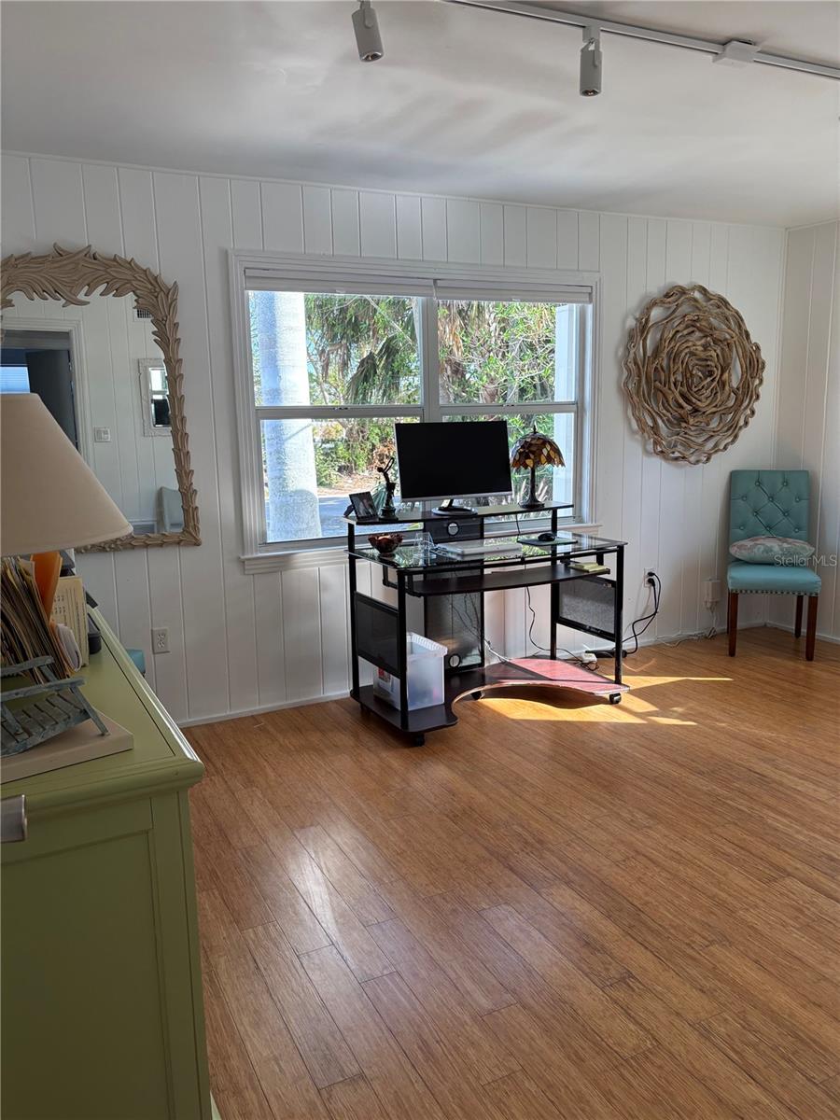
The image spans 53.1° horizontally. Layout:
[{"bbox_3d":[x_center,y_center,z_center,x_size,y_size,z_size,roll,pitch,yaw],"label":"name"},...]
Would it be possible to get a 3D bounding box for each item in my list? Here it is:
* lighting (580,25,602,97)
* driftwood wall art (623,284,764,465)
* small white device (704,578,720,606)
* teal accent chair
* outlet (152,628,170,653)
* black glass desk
[{"bbox_3d":[0.451,-1.328,2.230,0.058,0.170,0.060,-1,10,0],"label":"lighting"},{"bbox_3d":[1.580,-1.051,4.812,1.000,1.000,0.120,-6,11,-25],"label":"driftwood wall art"},{"bbox_3d":[1.784,0.195,5.124,0.080,0.145,0.060,-6,11,-25],"label":"small white device"},{"bbox_3d":[2.030,0.014,4.862,0.470,1.015,0.580,2,10,16],"label":"teal accent chair"},{"bbox_3d":[-1.160,0.363,3.776,0.071,0.115,0.015,-6,11,-25],"label":"outlet"},{"bbox_3d":[0.325,0.244,4.049,1.255,0.915,0.710,-6,11,-27],"label":"black glass desk"}]

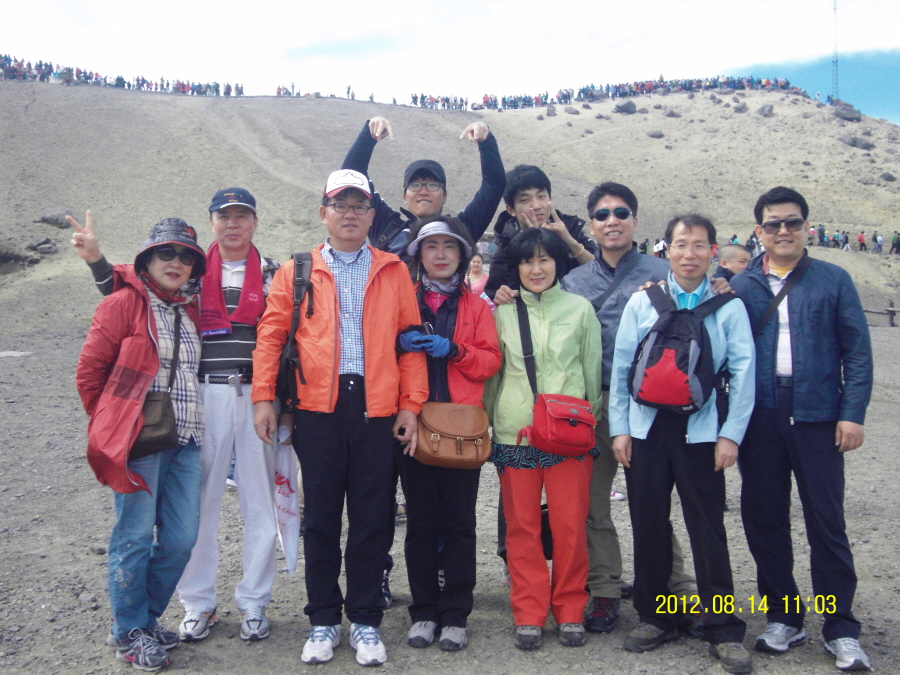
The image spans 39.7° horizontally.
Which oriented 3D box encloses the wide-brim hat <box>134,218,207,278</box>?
[{"bbox_3d":[-1.035,-0.330,4.620,0.255,0.170,0.270,8,-2,-21],"label":"wide-brim hat"}]

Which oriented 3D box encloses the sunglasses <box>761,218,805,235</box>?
[{"bbox_3d":[1.201,-0.398,4.500,0.152,0.050,0.140,1,3,12],"label":"sunglasses"}]

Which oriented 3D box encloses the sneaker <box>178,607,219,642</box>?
[{"bbox_3d":[-0.972,1.086,4.840,0.108,0.110,0.285,0,4,5],"label":"sneaker"}]

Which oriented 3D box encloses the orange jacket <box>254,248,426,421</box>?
[{"bbox_3d":[-0.404,-0.026,4.560,0.620,0.610,0.310,-1,4,-5],"label":"orange jacket"}]

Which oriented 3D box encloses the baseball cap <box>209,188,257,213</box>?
[{"bbox_3d":[-0.831,-0.518,4.770,0.178,0.115,0.265,-1,4,-7],"label":"baseball cap"}]

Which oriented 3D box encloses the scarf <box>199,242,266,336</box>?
[{"bbox_3d":[-0.822,-0.184,4.730,0.250,0.355,0.200,-1,2,-6],"label":"scarf"}]

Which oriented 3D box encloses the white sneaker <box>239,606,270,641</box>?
[{"bbox_3d":[-0.760,1.088,4.850,0.108,0.110,0.285,-1,4,-9],"label":"white sneaker"}]

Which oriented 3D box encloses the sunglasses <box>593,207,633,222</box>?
[{"bbox_3d":[0.631,-0.476,4.830,0.146,0.048,0.140,-4,3,9],"label":"sunglasses"}]

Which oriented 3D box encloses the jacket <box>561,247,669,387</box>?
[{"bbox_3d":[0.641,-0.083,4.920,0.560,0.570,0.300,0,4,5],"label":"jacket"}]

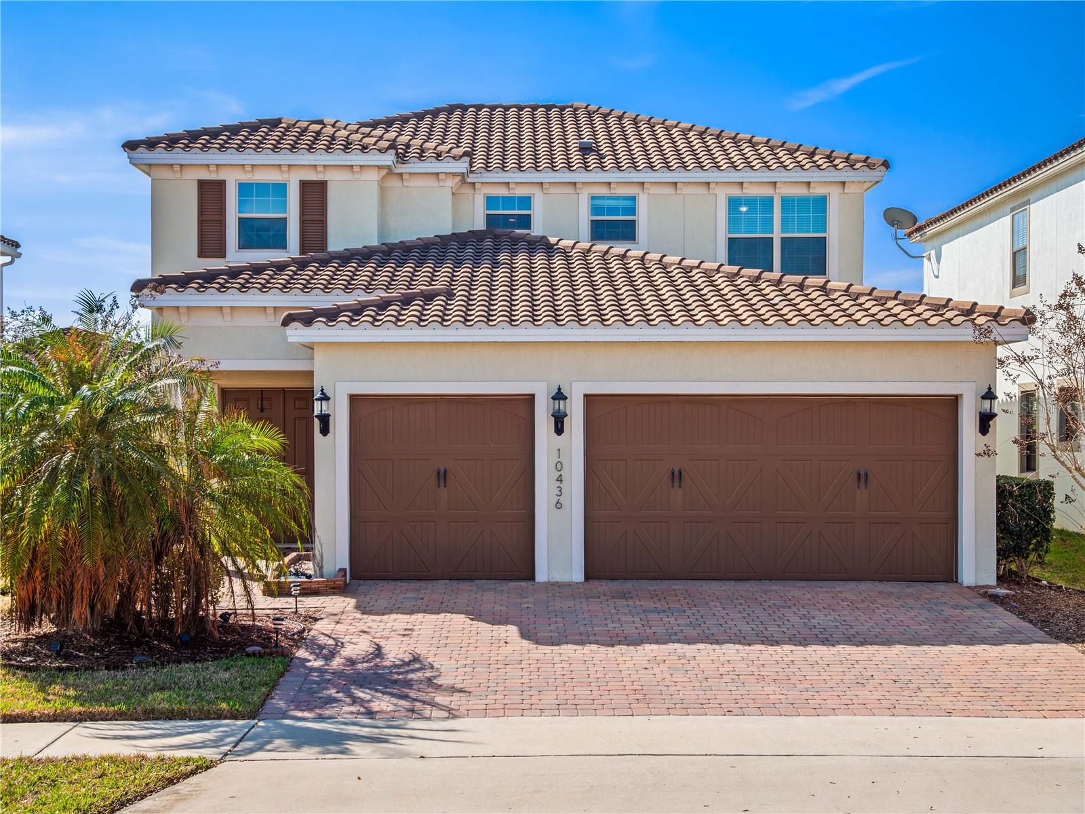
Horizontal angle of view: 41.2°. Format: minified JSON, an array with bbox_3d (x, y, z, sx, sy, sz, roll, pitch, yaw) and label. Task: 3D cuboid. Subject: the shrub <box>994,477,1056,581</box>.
[{"bbox_3d":[6.480,1.655,19.500,0.900,1.380,1.000,0,0,1],"label":"shrub"}]

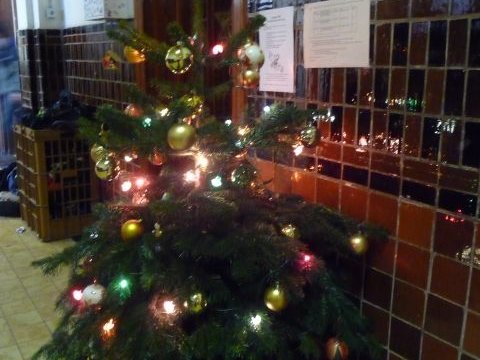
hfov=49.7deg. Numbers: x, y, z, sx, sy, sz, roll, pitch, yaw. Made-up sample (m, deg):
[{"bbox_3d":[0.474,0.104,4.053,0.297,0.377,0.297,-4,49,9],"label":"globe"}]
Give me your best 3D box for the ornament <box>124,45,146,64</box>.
[{"bbox_3d":[-0.315,-0.378,1.560,0.064,0.060,0.062,-3,14,-11],"label":"ornament"}]

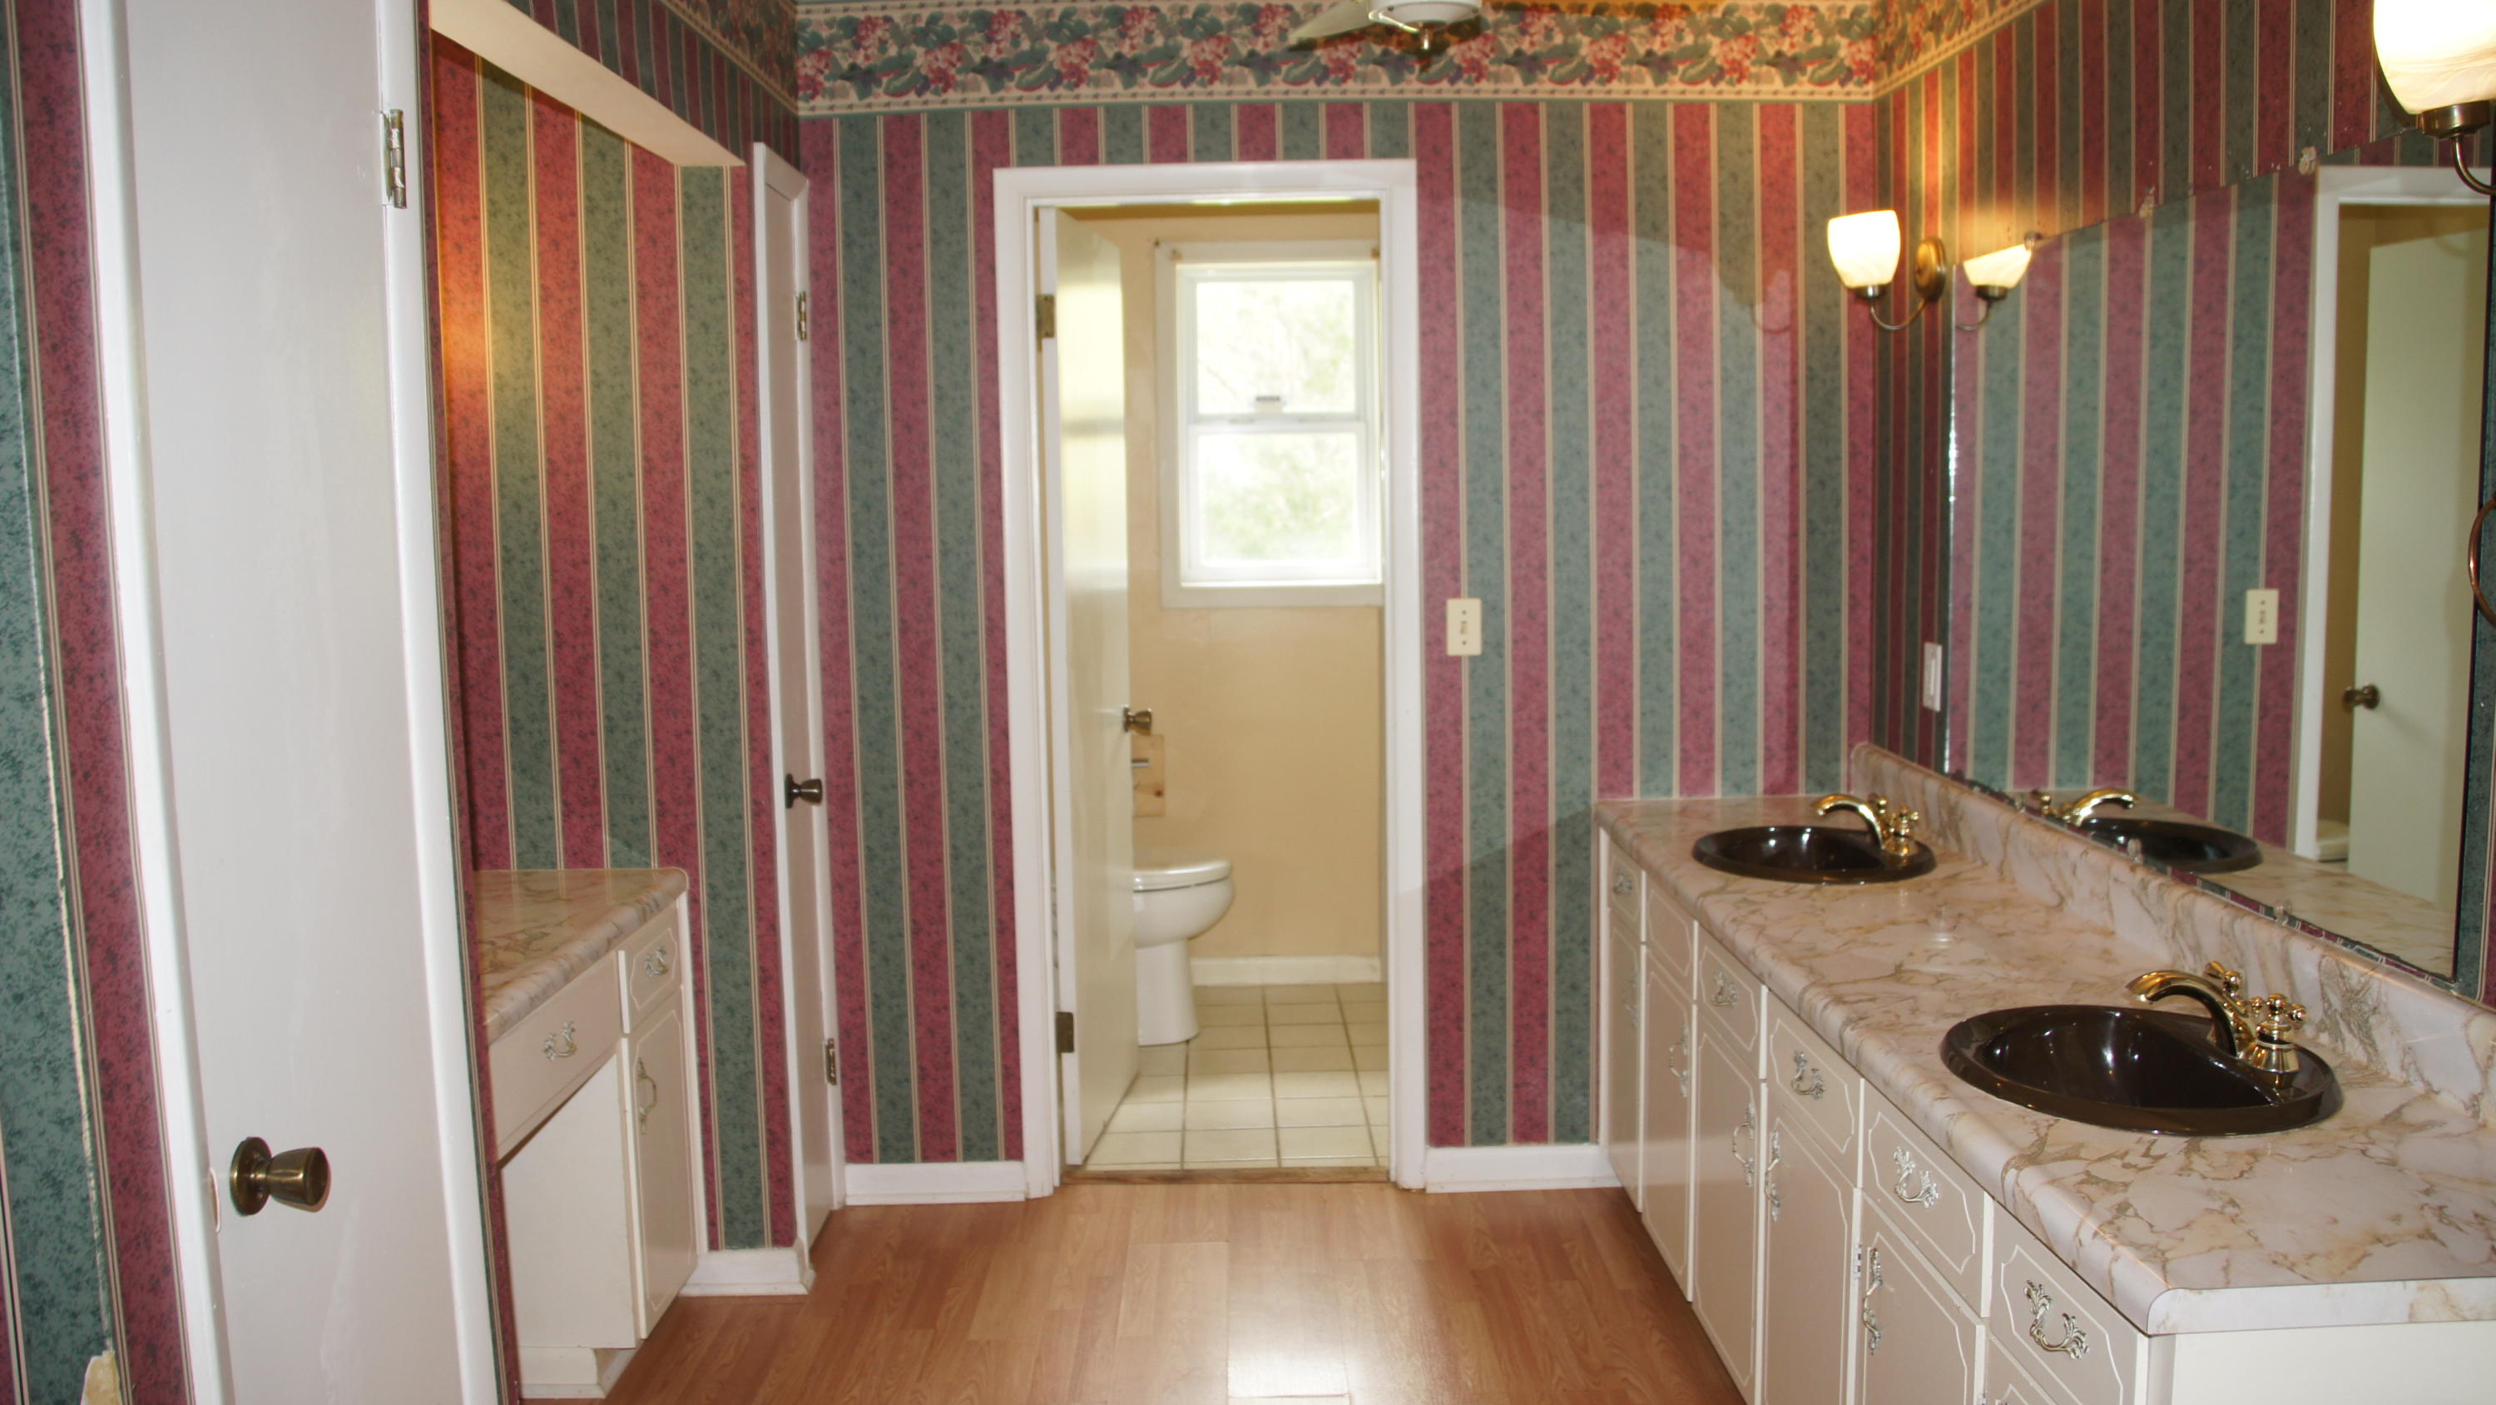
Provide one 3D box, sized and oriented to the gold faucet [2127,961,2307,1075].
[{"bbox_3d":[1.083,0.356,2.109,0.168,0.100,0.165,-1,7,-1],"label":"gold faucet"}]

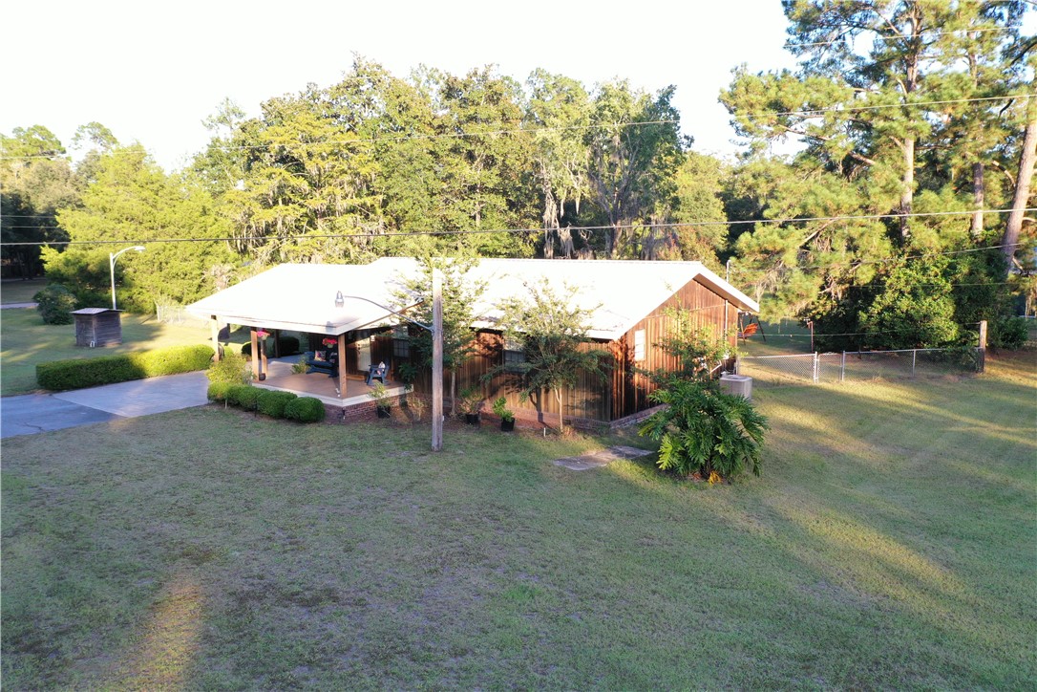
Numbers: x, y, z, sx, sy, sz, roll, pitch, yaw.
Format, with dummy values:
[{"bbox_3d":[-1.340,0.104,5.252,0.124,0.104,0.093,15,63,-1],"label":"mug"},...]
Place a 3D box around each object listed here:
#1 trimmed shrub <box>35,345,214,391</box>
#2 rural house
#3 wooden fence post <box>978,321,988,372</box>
[{"bbox_3d":[-16.047,0.866,33.201,1.261,0.900,6.609,6,10,38],"label":"trimmed shrub"},{"bbox_3d":[-3.658,-1.057,32.382,22.269,4.793,13.268,6,10,38],"label":"rural house"},{"bbox_3d":[19.526,0.026,33.765,0.260,2.220,0.260,6,10,38],"label":"wooden fence post"}]

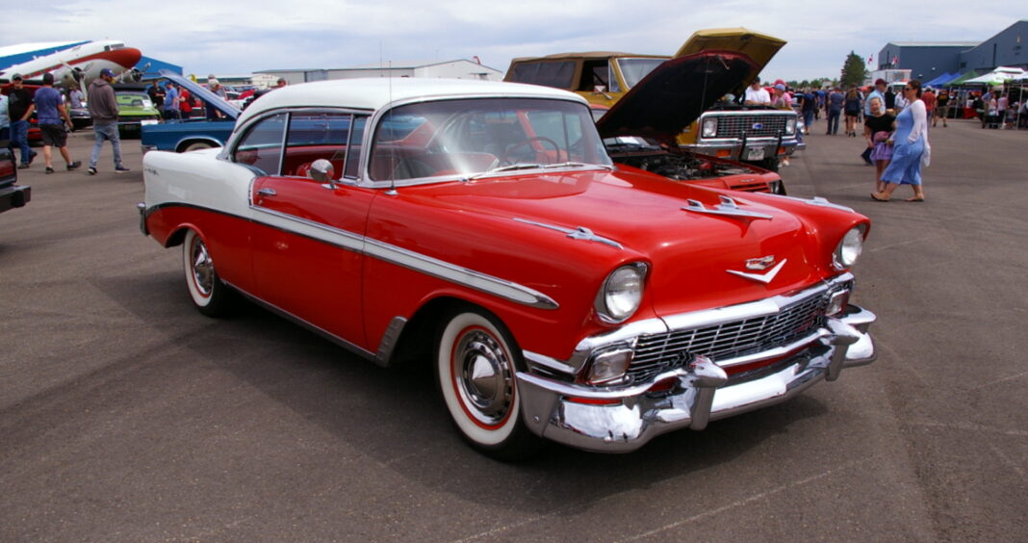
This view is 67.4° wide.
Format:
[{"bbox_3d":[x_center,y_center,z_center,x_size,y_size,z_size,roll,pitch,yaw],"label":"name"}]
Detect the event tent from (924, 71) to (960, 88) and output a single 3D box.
[{"bbox_3d":[28.580,-11.683,50.651,3.300,3.100,3.300,5,14,21],"label":"event tent"}]

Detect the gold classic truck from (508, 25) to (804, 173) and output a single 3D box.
[{"bbox_3d":[1.762,-2.327,11.378,2.000,2.260,4.700,-8,15,-33],"label":"gold classic truck"}]

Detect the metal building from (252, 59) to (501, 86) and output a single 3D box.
[{"bbox_3d":[-20.012,-26.522,108.912,33.500,5.700,17.500,10,16,36],"label":"metal building"}]

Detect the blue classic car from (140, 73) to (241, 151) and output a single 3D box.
[{"bbox_3d":[-3.710,-2.635,13.767,5.150,1.760,1.920,-4,14,-18],"label":"blue classic car"}]

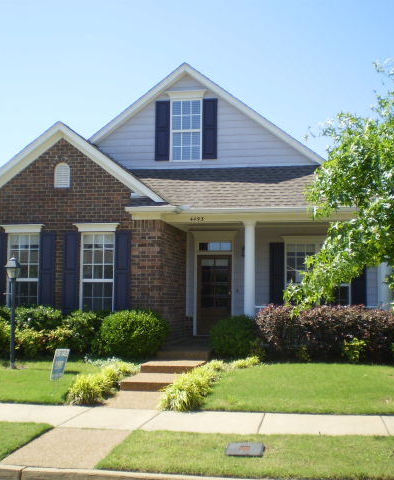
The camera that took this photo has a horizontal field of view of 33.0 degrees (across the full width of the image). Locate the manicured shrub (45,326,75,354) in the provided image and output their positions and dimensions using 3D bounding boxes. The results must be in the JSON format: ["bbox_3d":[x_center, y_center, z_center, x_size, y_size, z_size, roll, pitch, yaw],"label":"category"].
[{"bbox_3d":[-2.809,2.083,13.707,0.600,0.620,0.580,0,-5,9],"label":"manicured shrub"}]

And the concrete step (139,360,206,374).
[{"bbox_3d":[-0.489,2.683,13.977,1.160,0.145,1.050,0,-5,9],"label":"concrete step"}]

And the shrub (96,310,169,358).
[{"bbox_3d":[-1.296,1.875,13.302,1.480,0.927,1.350,0,-5,10],"label":"shrub"}]

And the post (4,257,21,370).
[{"bbox_3d":[-3.549,1.401,12.866,0.280,2.170,0.280,0,-5,9],"label":"post"}]

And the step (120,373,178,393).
[{"bbox_3d":[-0.710,2.710,12.668,1.130,0.155,1.500,0,-5,9],"label":"step"}]

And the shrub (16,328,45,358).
[{"bbox_3d":[-3.428,2.127,13.697,0.600,0.620,0.580,0,-5,9],"label":"shrub"}]

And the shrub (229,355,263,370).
[{"bbox_3d":[0.865,2.151,11.881,0.572,0.240,0.500,0,-5,10],"label":"shrub"}]

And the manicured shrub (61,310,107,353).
[{"bbox_3d":[-2.347,1.926,13.822,0.900,0.920,0.850,0,-5,9],"label":"manicured shrub"}]

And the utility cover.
[{"bbox_3d":[0.489,2.116,6.716,0.370,0.045,0.470,0,-5,10],"label":"utility cover"}]

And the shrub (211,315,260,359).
[{"bbox_3d":[0.766,1.990,13.672,1.000,0.900,0.950,0,-5,9],"label":"shrub"}]

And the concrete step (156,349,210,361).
[{"bbox_3d":[-0.246,2.590,14.963,1.150,0.175,0.950,0,-5,9],"label":"concrete step"}]

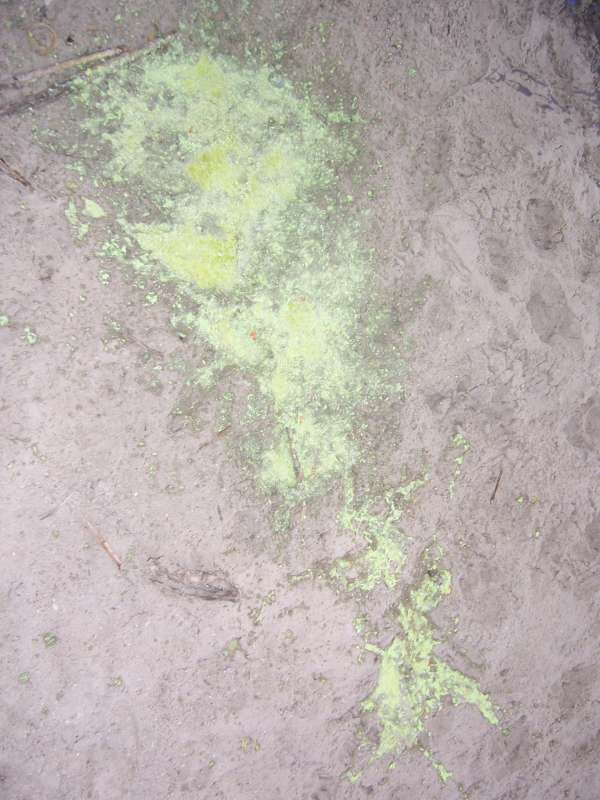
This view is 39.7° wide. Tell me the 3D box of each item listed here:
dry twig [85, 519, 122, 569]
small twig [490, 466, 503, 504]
[{"bbox_3d":[-0.278,0.204,1.175,0.006,0.006,0.091,-37,73,-13],"label":"dry twig"},{"bbox_3d":[0.286,0.123,1.208,0.004,0.004,0.056,20,70,8],"label":"small twig"}]

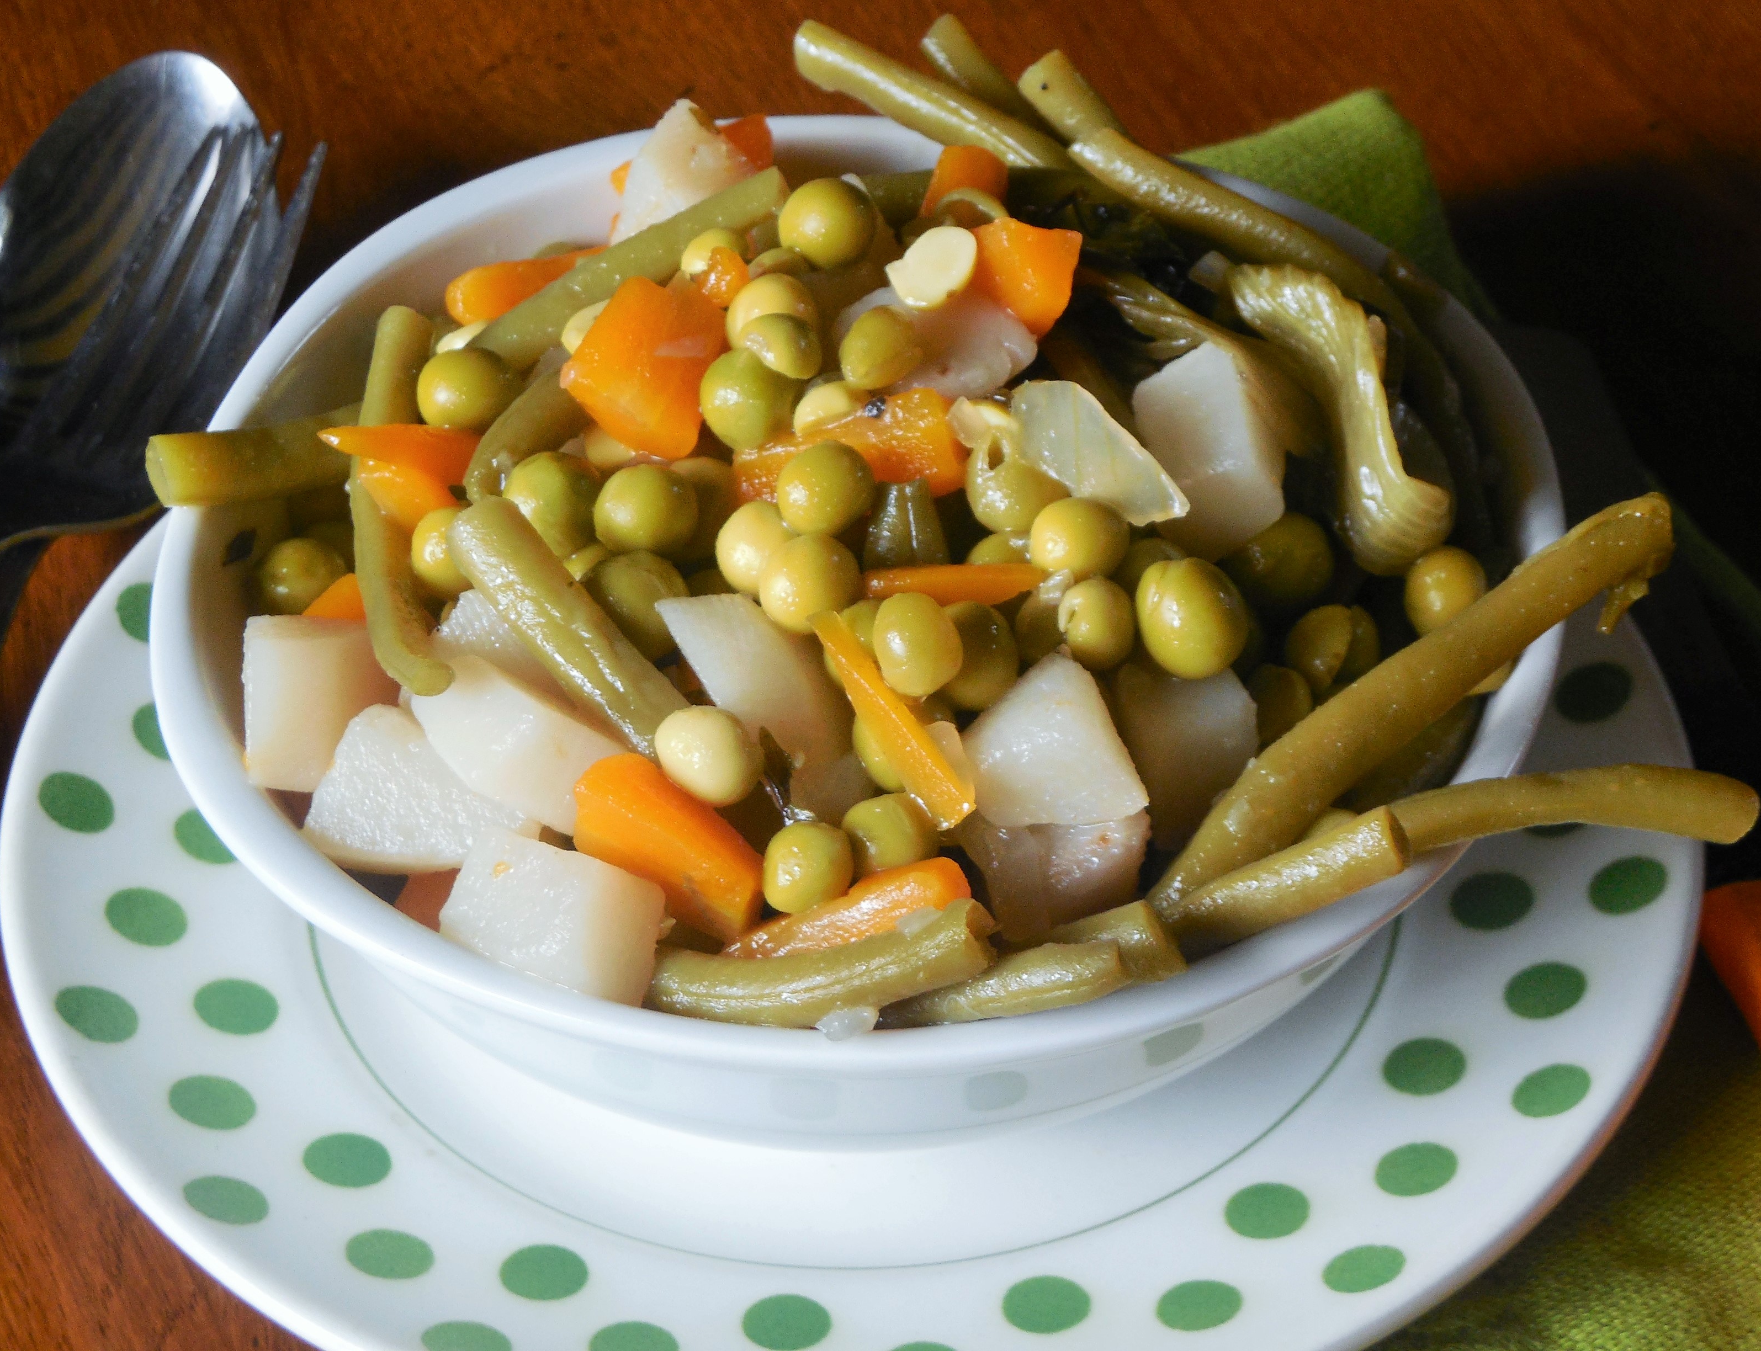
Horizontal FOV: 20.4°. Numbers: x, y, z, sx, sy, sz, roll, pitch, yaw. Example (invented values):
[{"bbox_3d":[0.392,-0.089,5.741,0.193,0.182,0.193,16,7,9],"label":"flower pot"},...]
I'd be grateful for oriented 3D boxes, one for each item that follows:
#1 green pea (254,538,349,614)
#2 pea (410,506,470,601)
[{"bbox_3d":[-0.058,-0.010,0.489,0.009,0.008,0.009,-1,43,0],"label":"green pea"},{"bbox_3d":[-0.041,-0.012,0.476,0.009,0.009,0.009,-1,43,0],"label":"pea"}]

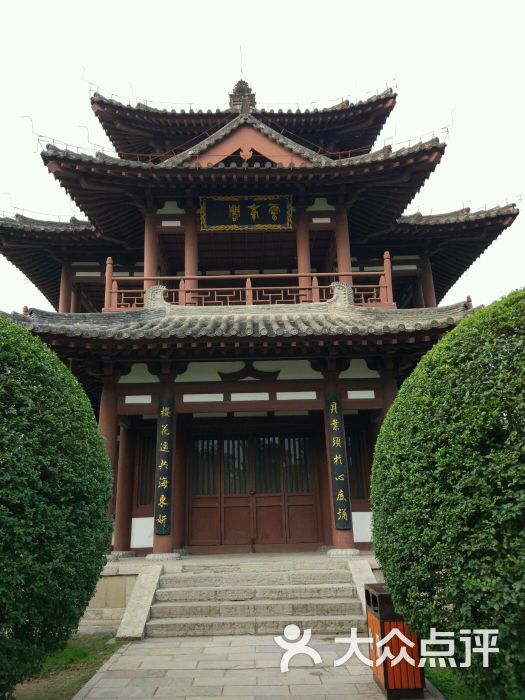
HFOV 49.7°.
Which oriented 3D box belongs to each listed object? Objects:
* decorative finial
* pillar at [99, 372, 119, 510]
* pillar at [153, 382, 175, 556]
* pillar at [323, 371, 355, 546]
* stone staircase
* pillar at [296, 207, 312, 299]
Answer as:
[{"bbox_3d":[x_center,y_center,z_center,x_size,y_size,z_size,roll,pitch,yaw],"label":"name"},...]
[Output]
[{"bbox_3d":[-0.725,-9.139,20.534,0.943,1.523,0.943,-1,-16,-1],"label":"decorative finial"},{"bbox_3d":[-3.063,2.231,11.123,0.370,3.350,0.370,-1,-16,0],"label":"pillar"},{"bbox_3d":[-1.903,2.193,11.131,0.370,3.380,0.370,-1,-16,0],"label":"pillar"},{"bbox_3d":[1.476,2.133,11.140,0.370,3.360,0.370,-1,-16,0],"label":"pillar"},{"bbox_3d":[-0.077,3.496,8.121,2.840,0.772,1.600,-1,-16,-1],"label":"stone staircase"},{"bbox_3d":[0.985,-2.095,13.163,0.290,2.721,0.290,-1,-16,-1],"label":"pillar"}]

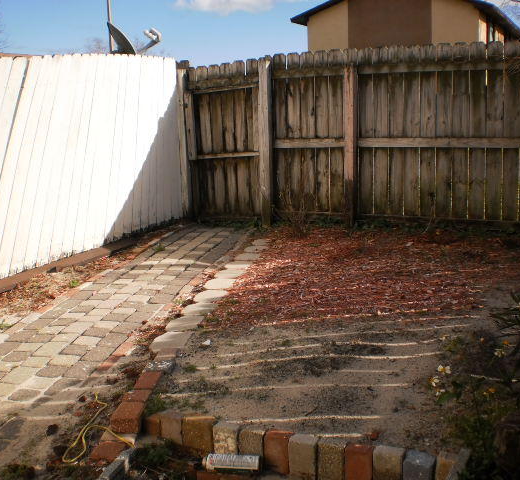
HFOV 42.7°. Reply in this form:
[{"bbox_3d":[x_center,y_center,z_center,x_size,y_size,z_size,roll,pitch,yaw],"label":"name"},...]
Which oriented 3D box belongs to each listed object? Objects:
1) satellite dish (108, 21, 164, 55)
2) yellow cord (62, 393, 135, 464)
[{"bbox_3d":[-1.482,-2.291,7.800,0.660,0.540,0.550,-6,12,-22],"label":"satellite dish"},{"bbox_3d":[-0.619,0.716,2.717,0.270,0.070,0.610,-1,11,0],"label":"yellow cord"}]

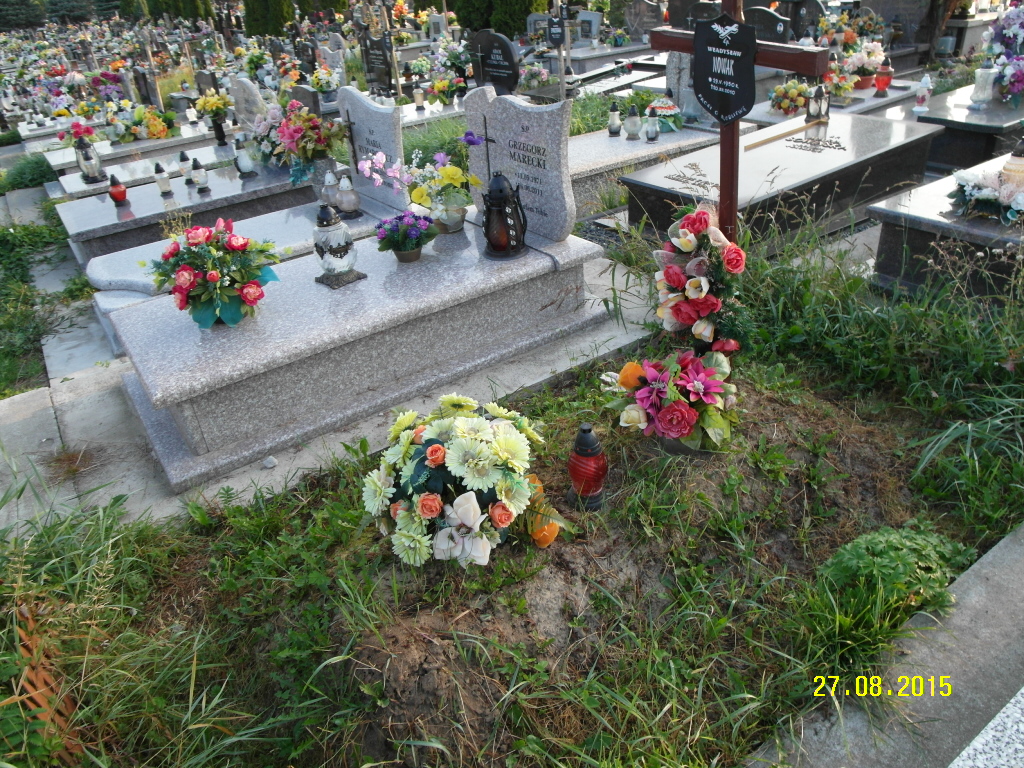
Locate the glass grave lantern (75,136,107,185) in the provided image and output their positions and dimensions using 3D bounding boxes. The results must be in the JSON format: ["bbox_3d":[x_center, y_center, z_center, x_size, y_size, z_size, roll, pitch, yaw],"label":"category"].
[{"bbox_3d":[-3.408,-1.801,5.709,0.185,0.350,0.185,-23,34,-27],"label":"glass grave lantern"}]

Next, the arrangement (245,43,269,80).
[{"bbox_3d":[-3.838,-4.828,10.669,0.313,0.494,0.298,-14,30,-13],"label":"arrangement"}]

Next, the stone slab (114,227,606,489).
[{"bbox_3d":[-0.654,-0.313,3.224,2.022,0.355,1.040,-23,35,-27],"label":"stone slab"}]

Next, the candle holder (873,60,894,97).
[{"bbox_3d":[2.962,-2.426,5.635,0.135,0.288,0.135,-23,34,-27],"label":"candle holder"}]

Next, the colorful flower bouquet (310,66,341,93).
[{"bbox_3d":[-2.336,-3.816,8.899,0.362,0.295,0.326,-12,30,-10],"label":"colorful flower bouquet"}]

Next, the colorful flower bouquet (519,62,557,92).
[{"bbox_3d":[0.265,-3.323,7.686,0.340,0.260,0.380,-23,35,-27],"label":"colorful flower bouquet"}]

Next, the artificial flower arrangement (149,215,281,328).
[{"bbox_3d":[-1.166,-0.434,2.794,0.466,0.409,0.410,-18,31,-19],"label":"artificial flower arrangement"}]

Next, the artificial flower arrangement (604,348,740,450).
[{"bbox_3d":[0.535,0.038,2.298,0.390,0.270,0.330,9,33,25],"label":"artificial flower arrangement"}]

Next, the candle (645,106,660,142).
[{"bbox_3d":[0.984,-1.820,4.974,0.100,0.228,0.100,-5,30,3],"label":"candle"}]

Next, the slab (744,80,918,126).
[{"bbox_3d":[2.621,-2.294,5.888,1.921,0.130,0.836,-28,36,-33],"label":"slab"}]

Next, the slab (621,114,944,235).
[{"bbox_3d":[1.646,-1.228,4.246,2.010,0.310,0.862,-25,34,-29],"label":"slab"}]

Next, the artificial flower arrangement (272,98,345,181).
[{"bbox_3d":[-1.311,-1.576,4.595,0.440,0.460,0.400,-13,30,-11],"label":"artificial flower arrangement"}]

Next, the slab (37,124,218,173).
[{"bbox_3d":[-3.476,-2.264,6.759,1.650,0.080,0.820,-23,35,-27],"label":"slab"}]

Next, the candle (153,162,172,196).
[{"bbox_3d":[-2.504,-1.461,5.066,0.095,0.222,0.095,-23,34,-27],"label":"candle"}]

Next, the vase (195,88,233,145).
[{"bbox_3d":[-2.704,-2.422,6.439,0.277,0.475,0.269,-16,31,-17],"label":"vase"}]

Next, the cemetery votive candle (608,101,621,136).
[{"bbox_3d":[0.746,-1.919,5.150,0.097,0.230,0.097,-4,30,2],"label":"cemetery votive candle"}]

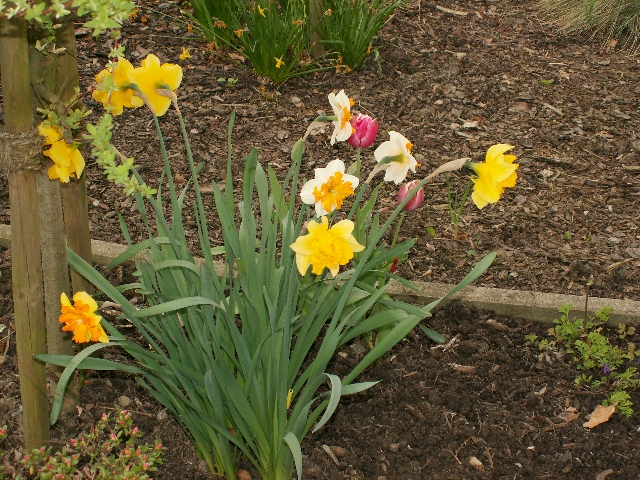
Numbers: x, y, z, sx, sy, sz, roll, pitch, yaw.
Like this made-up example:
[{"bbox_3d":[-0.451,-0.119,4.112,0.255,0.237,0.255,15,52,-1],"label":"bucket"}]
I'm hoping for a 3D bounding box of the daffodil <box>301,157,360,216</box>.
[{"bbox_3d":[0.012,-0.068,1.670,0.076,0.074,0.042,-4,20,-11],"label":"daffodil"}]

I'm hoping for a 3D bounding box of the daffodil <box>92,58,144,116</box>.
[{"bbox_3d":[-0.269,-0.203,1.720,0.070,0.076,0.050,-13,21,-32],"label":"daffodil"}]

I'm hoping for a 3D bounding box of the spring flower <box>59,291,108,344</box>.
[{"bbox_3d":[-0.323,0.106,1.770,0.068,0.073,0.048,10,31,26],"label":"spring flower"}]

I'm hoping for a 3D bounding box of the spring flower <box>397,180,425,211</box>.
[{"bbox_3d":[0.139,-0.068,1.980,0.045,0.050,0.045,0,20,0],"label":"spring flower"}]

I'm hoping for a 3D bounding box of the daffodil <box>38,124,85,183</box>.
[{"bbox_3d":[-0.342,-0.114,1.710,0.050,0.072,0.072,-23,8,28],"label":"daffodil"}]

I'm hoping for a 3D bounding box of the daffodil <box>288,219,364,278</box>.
[{"bbox_3d":[0.009,0.008,1.610,0.090,0.076,0.048,-3,23,-8],"label":"daffodil"}]

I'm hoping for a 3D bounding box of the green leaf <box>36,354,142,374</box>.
[{"bbox_3d":[-0.310,0.167,1.740,0.146,0.022,0.040,0,20,0],"label":"green leaf"}]

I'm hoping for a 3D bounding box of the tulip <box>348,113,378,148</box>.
[{"bbox_3d":[0.067,-0.168,1.980,0.047,0.056,0.047,0,20,0],"label":"tulip"}]

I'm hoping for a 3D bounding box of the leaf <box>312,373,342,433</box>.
[{"bbox_3d":[0.010,0.211,1.680,0.039,0.075,0.035,0,20,0],"label":"leaf"}]

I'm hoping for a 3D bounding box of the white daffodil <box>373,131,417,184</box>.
[{"bbox_3d":[0.098,-0.109,1.710,0.042,0.070,0.066,-20,28,-37],"label":"white daffodil"}]

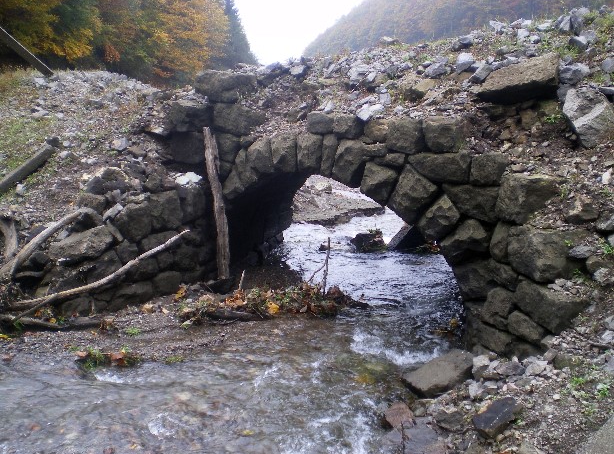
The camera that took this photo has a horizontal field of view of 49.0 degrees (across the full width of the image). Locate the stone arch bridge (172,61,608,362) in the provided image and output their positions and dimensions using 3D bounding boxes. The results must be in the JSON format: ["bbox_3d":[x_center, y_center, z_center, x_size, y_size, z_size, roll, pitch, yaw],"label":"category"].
[{"bbox_3d":[0.829,-0.412,7.823,4.656,2.739,2.100,5,13,22],"label":"stone arch bridge"}]

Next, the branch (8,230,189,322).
[{"bbox_3d":[-2.044,0.511,6.883,1.904,0.280,0.160,-24,20,-19],"label":"branch"}]

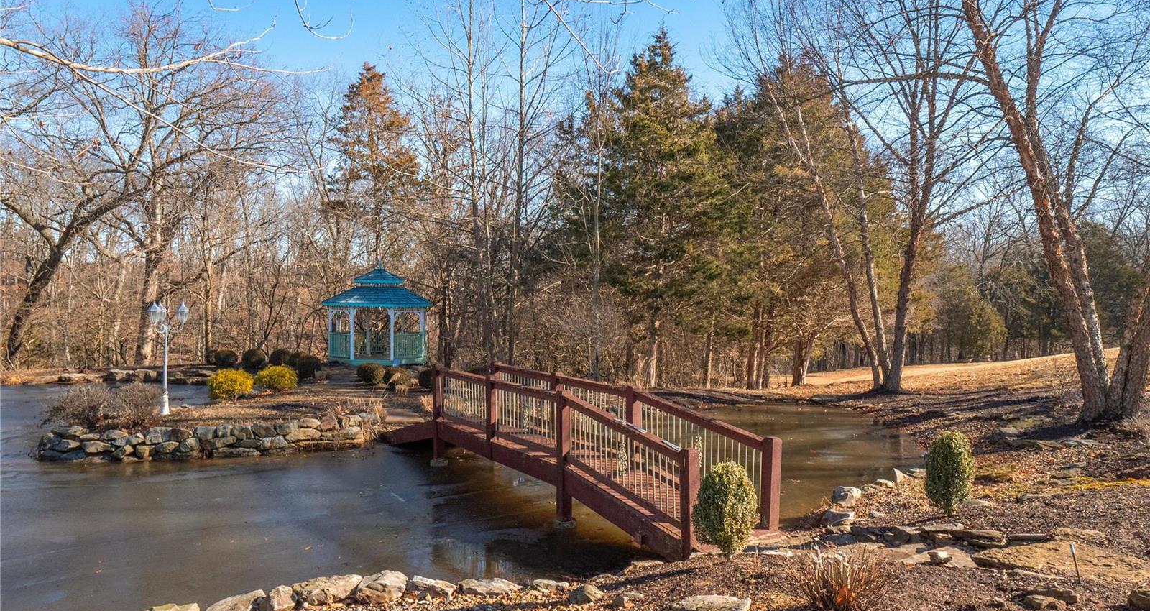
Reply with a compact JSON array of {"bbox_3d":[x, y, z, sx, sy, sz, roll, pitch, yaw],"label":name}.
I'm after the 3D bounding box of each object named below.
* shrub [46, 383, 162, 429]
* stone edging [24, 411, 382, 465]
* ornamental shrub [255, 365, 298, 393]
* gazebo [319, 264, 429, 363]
[{"bbox_3d":[-9.346,1.996,15.200,2.150,0.880,1.350,0,0,0],"label":"shrub"},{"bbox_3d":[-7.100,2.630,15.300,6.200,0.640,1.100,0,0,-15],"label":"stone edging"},{"bbox_3d":[-7.850,1.930,20.200,1.080,0.740,1.080,0,0,-22],"label":"ornamental shrub"},{"bbox_3d":[-7.703,0.262,29.800,4.050,3.780,4.050,0,0,-6],"label":"gazebo"}]

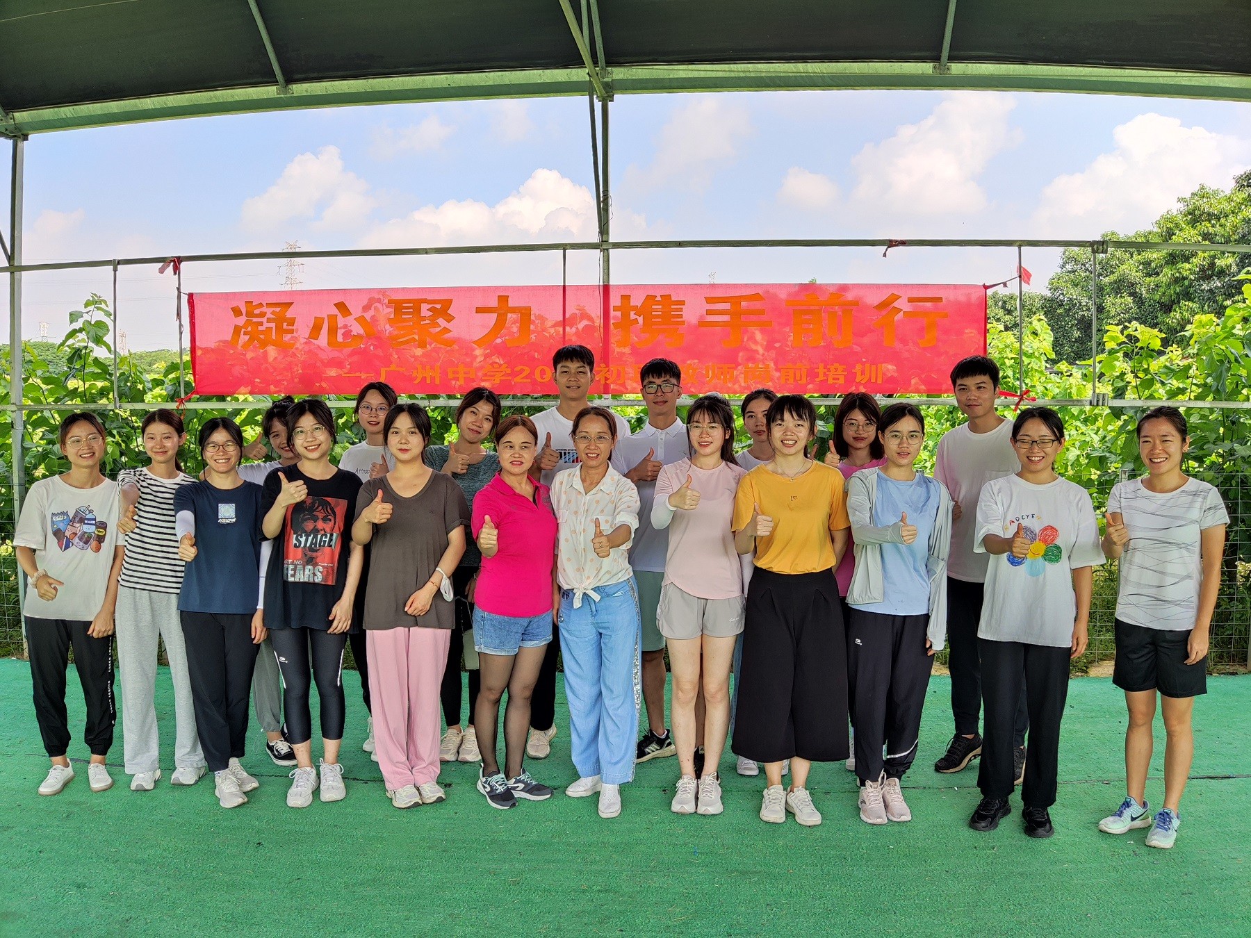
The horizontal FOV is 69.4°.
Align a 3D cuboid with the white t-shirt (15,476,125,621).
[{"bbox_3d":[-2.328,0.325,3.797,0.430,0.590,0.280,-2,4,-25],"label":"white t-shirt"}]

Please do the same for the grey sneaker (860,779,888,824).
[{"bbox_3d":[0.965,1.278,3.526,0.095,0.115,0.255,0,4,3],"label":"grey sneaker"}]

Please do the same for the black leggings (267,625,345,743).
[{"bbox_3d":[-1.280,0.708,3.663,0.330,0.720,0.230,-1,6,-15],"label":"black leggings"}]

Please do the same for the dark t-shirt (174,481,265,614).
[{"bbox_3d":[-1.671,0.312,3.717,0.357,0.526,0.310,-2,4,-24],"label":"dark t-shirt"}]

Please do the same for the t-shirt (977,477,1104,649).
[{"bbox_3d":[1.525,0.333,3.376,0.460,0.630,0.280,2,6,16],"label":"t-shirt"}]

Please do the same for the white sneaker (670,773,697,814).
[{"bbox_3d":[0.251,1.289,3.644,0.095,0.107,0.245,1,6,11],"label":"white sneaker"}]

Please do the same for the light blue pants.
[{"bbox_3d":[-0.102,0.851,3.619,0.323,0.863,0.300,0,4,-3],"label":"light blue pants"}]

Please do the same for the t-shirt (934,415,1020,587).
[{"bbox_3d":[1.523,0.140,3.862,0.434,0.710,0.280,0,4,5],"label":"t-shirt"}]

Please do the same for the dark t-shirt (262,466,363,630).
[{"bbox_3d":[-1.284,0.312,3.708,0.398,0.654,0.300,-1,4,-18],"label":"dark t-shirt"}]

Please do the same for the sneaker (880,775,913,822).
[{"bbox_3d":[1.067,1.295,3.582,0.095,0.107,0.245,1,5,9],"label":"sneaker"}]

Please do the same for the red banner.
[{"bbox_3d":[-0.282,-0.757,5.377,4.770,0.635,0.050,0,4,3],"label":"red banner"}]

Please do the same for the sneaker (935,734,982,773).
[{"bbox_3d":[1.485,1.251,4.043,0.105,0.108,0.280,5,8,45],"label":"sneaker"}]

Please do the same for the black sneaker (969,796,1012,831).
[{"bbox_3d":[1.440,1.323,3.560,0.100,0.105,0.260,3,5,36],"label":"black sneaker"}]

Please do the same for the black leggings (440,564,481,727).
[{"bbox_3d":[-0.710,0.725,4.117,0.330,0.850,0.230,-1,5,-8],"label":"black leggings"}]

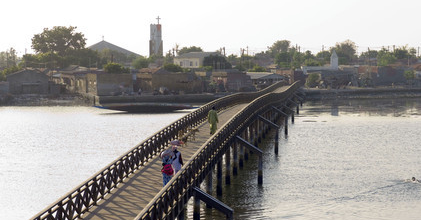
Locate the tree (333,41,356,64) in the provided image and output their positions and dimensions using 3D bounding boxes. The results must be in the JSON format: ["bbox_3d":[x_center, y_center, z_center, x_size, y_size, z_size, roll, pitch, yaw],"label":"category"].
[{"bbox_3d":[37.106,-13.214,339.743,7.400,12.070,7.400,0,2,0],"label":"tree"}]

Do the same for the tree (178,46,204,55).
[{"bbox_3d":[-5.638,-13.055,354.760,7.600,10.620,7.600,0,2,0],"label":"tree"}]

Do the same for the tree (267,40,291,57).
[{"bbox_3d":[20.084,-14.158,359.722,7.400,12.450,7.400,0,2,0],"label":"tree"}]

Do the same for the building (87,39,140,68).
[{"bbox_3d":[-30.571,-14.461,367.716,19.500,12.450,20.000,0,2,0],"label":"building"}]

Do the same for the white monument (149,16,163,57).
[{"bbox_3d":[-15.885,-17.677,359.589,4.000,19.490,4.000,0,2,0],"label":"white monument"}]

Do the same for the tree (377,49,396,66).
[{"bbox_3d":[45.160,-11.006,314.809,5.600,9.550,5.600,0,2,0],"label":"tree"}]

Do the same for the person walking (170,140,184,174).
[{"bbox_3d":[-1.460,2.329,55.128,0.600,1.830,0.450,0,2,4],"label":"person walking"}]

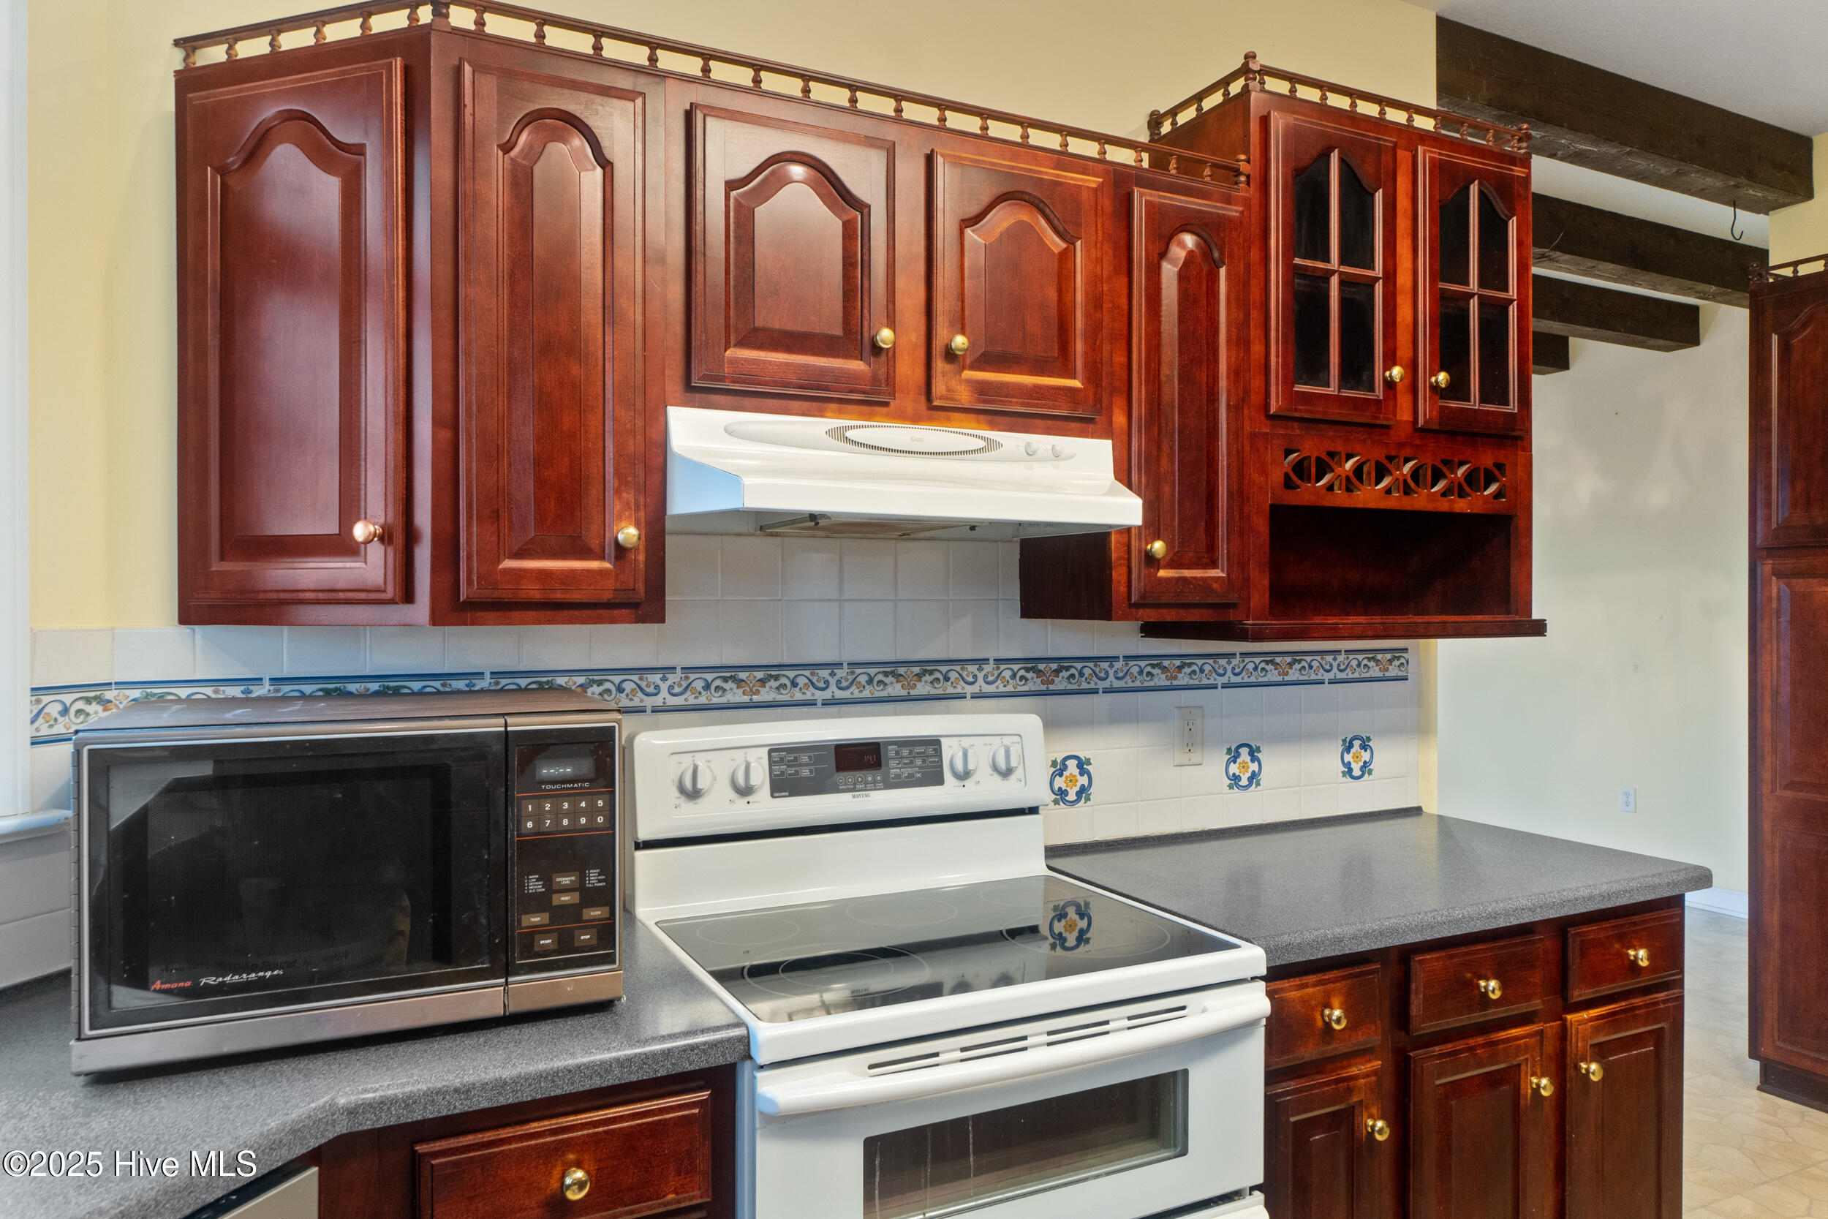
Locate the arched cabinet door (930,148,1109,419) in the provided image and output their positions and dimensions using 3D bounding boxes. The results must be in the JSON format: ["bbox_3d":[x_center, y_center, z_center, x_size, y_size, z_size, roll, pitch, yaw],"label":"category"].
[{"bbox_3d":[0.170,-0.518,1.812,0.315,0.398,0.024,0,0,-25],"label":"arched cabinet door"}]

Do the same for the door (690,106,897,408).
[{"bbox_3d":[-0.174,-0.516,1.654,0.313,0.397,0.024,0,0,-25],"label":"door"}]

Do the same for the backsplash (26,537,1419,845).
[{"bbox_3d":[0.045,0.176,2.088,2.546,0.605,0.035,0,0,-26],"label":"backsplash"}]

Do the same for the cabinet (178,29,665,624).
[{"bbox_3d":[-0.689,-0.366,1.569,0.619,0.773,0.318,0,0,-26],"label":"cabinet"}]

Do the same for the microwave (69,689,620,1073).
[{"bbox_3d":[-0.700,0.306,1.448,0.557,0.368,0.404,0,0,-26],"label":"microwave"}]

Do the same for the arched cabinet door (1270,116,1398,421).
[{"bbox_3d":[0.784,-0.629,2.104,0.319,0.552,0.024,0,0,-26],"label":"arched cabinet door"}]

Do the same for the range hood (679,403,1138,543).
[{"bbox_3d":[-0.034,-0.207,1.801,0.762,0.159,0.464,0,0,-26],"label":"range hood"}]

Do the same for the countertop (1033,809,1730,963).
[{"bbox_3d":[0.857,0.492,2.137,1.122,0.059,0.628,0,0,-26],"label":"countertop"}]

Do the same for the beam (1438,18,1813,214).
[{"bbox_3d":[1.956,-1.325,3.077,1.624,0.196,0.128,0,0,-26],"label":"beam"}]

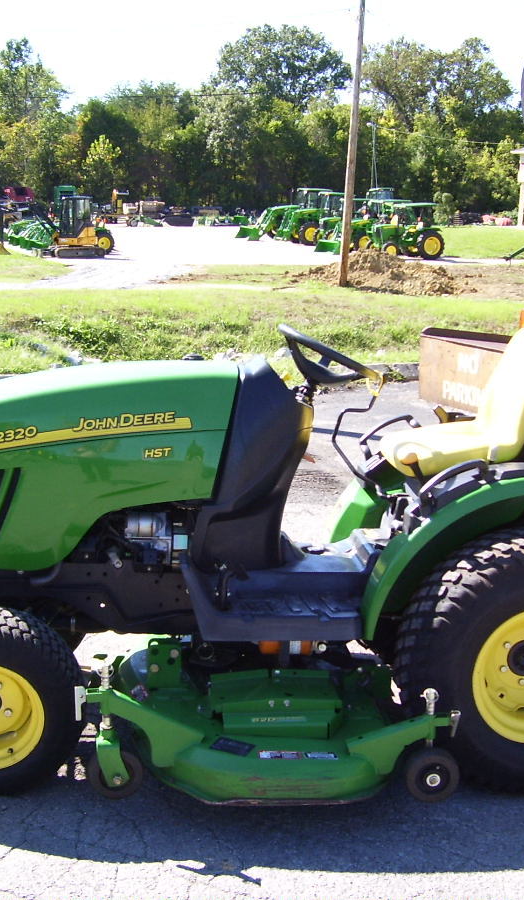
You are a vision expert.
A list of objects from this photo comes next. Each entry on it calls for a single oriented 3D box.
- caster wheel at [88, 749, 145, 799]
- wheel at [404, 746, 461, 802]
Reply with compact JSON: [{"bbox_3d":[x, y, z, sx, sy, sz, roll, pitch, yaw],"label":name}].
[{"bbox_3d":[-0.425,0.943,3.421,0.155,0.155,0.065,1,10,-7],"label":"caster wheel"},{"bbox_3d":[0.504,0.965,3.493,0.158,0.158,0.070,1,10,-7],"label":"wheel"}]

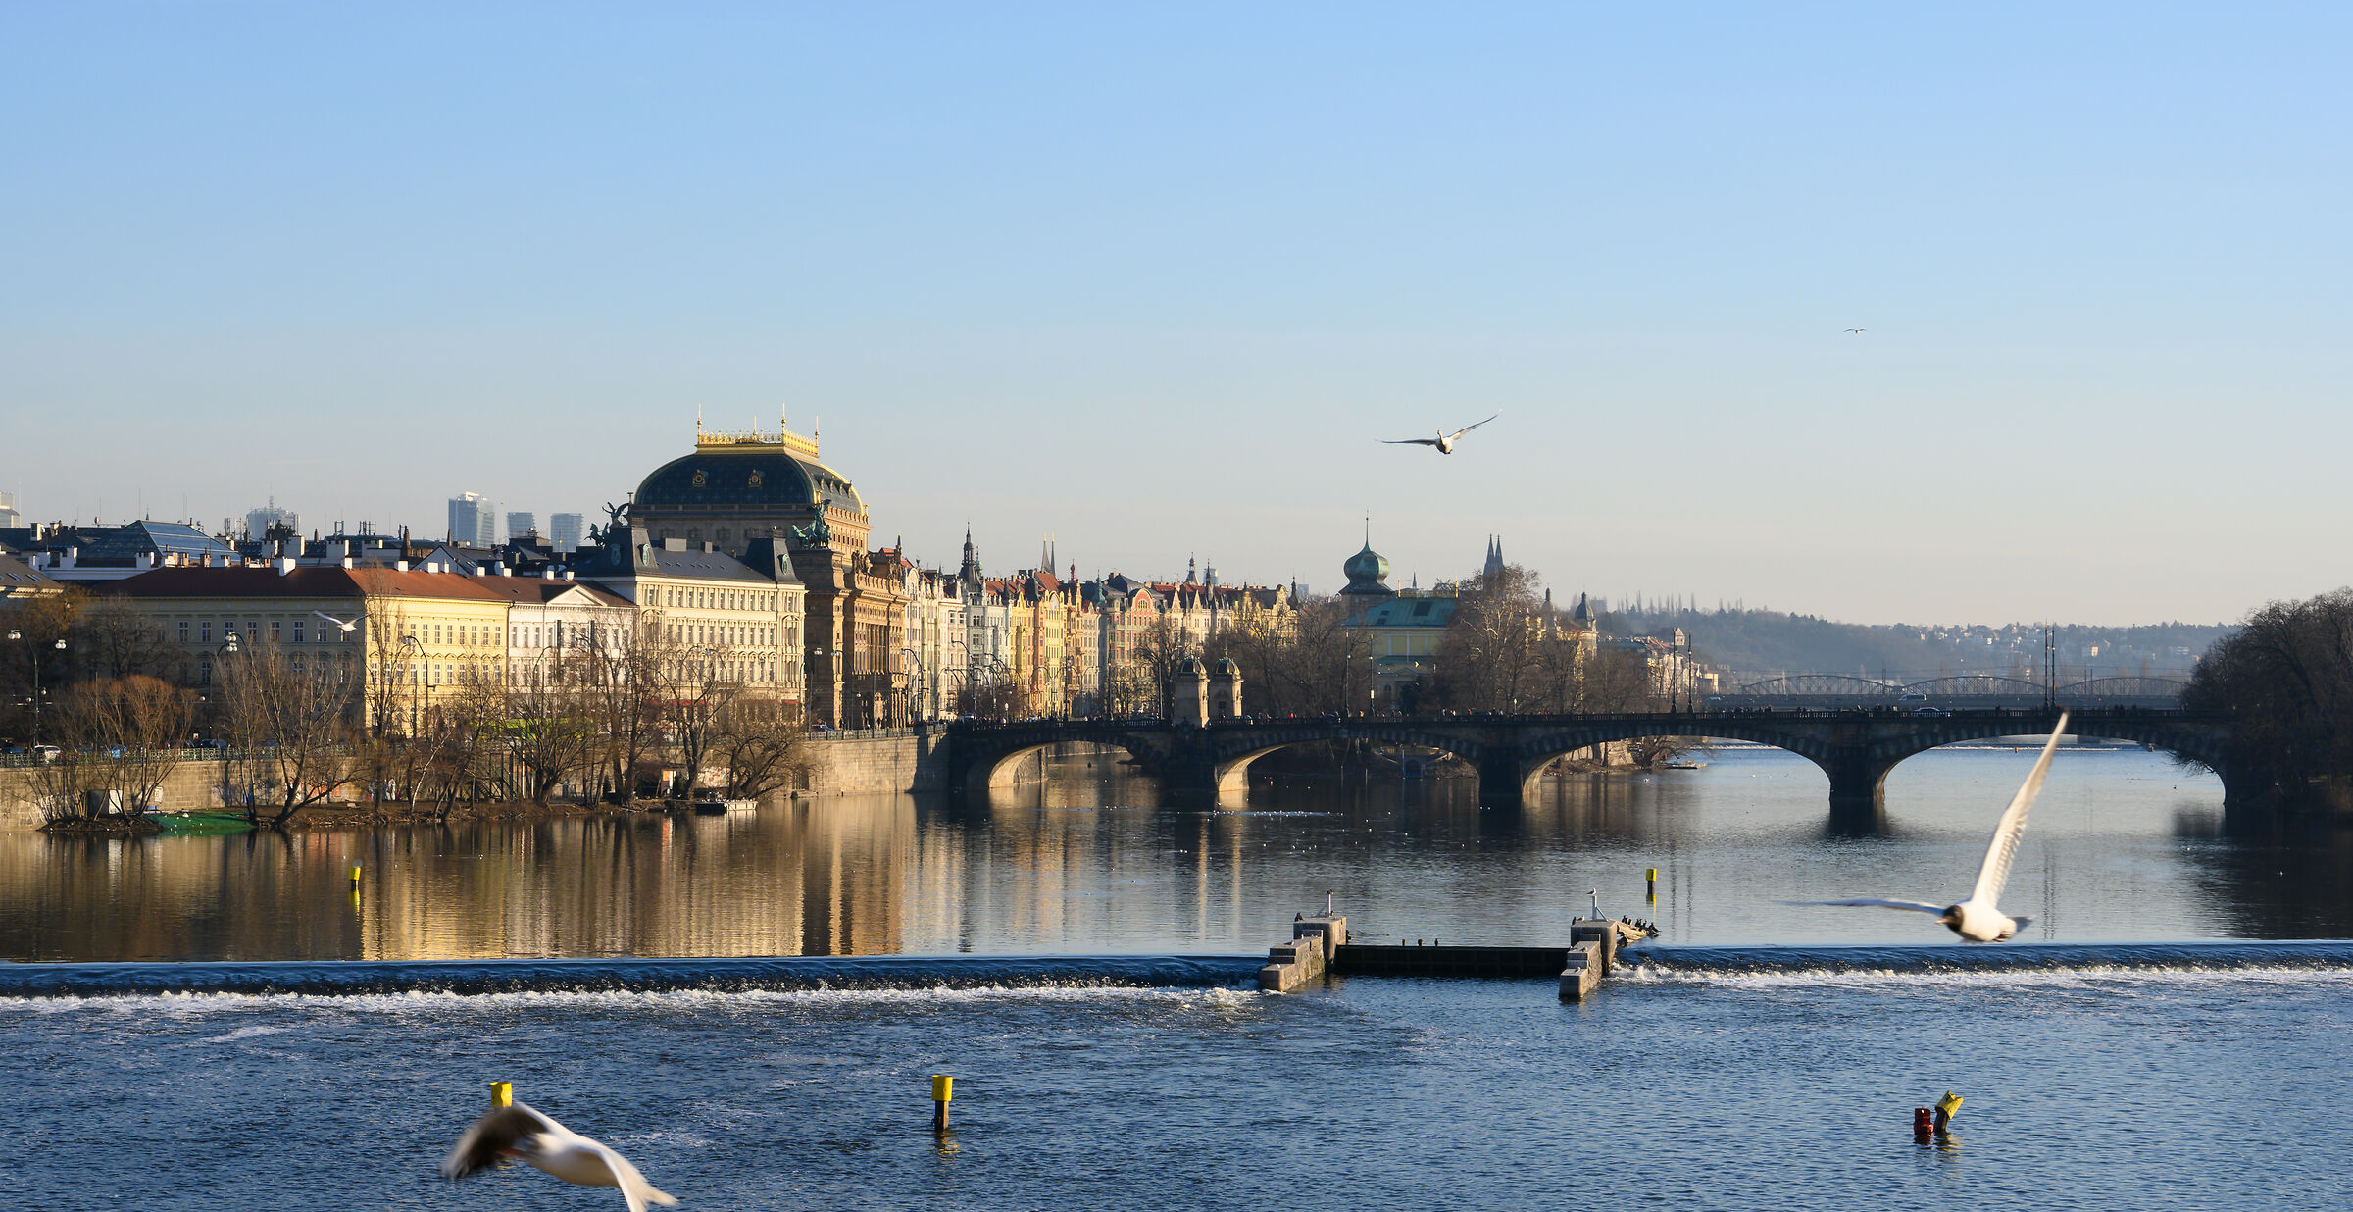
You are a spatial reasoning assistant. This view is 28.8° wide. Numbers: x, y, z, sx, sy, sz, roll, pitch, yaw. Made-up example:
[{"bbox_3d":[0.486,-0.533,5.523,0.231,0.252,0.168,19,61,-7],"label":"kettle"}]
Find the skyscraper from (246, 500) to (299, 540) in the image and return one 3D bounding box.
[{"bbox_3d":[-851.484,-54.410,4305.547,44.000,92.000,40.000,0,-1,16],"label":"skyscraper"}]

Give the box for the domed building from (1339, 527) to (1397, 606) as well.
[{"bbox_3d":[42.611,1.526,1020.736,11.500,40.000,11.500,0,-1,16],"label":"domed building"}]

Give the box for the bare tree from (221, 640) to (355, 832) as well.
[{"bbox_3d":[-82.957,11.843,427.000,12.700,17.510,11.430,0,-1,0],"label":"bare tree"}]

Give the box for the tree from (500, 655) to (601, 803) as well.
[{"bbox_3d":[-66.865,13.241,488.000,10.390,15.500,9.350,0,-1,0],"label":"tree"}]

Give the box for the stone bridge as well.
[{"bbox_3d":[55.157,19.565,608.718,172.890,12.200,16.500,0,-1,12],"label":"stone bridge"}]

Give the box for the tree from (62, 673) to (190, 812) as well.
[{"bbox_3d":[-97.425,12.984,425.000,12.300,13.330,11.070,0,-1,0],"label":"tree"}]

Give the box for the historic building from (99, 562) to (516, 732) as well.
[{"bbox_3d":[-102.470,5.857,544.333,33.500,19.500,35.000,0,-1,20],"label":"historic building"}]

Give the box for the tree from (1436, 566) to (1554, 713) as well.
[{"bbox_3d":[54.411,8.362,785.000,20.820,29.980,18.740,0,-1,0],"label":"tree"}]

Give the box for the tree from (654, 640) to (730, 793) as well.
[{"bbox_3d":[-53.998,12.608,510.000,8.610,17.430,7.750,0,-1,0],"label":"tree"}]

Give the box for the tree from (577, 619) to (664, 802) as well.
[{"bbox_3d":[-60.310,11.188,497.000,8.990,19.580,8.090,0,-1,0],"label":"tree"}]

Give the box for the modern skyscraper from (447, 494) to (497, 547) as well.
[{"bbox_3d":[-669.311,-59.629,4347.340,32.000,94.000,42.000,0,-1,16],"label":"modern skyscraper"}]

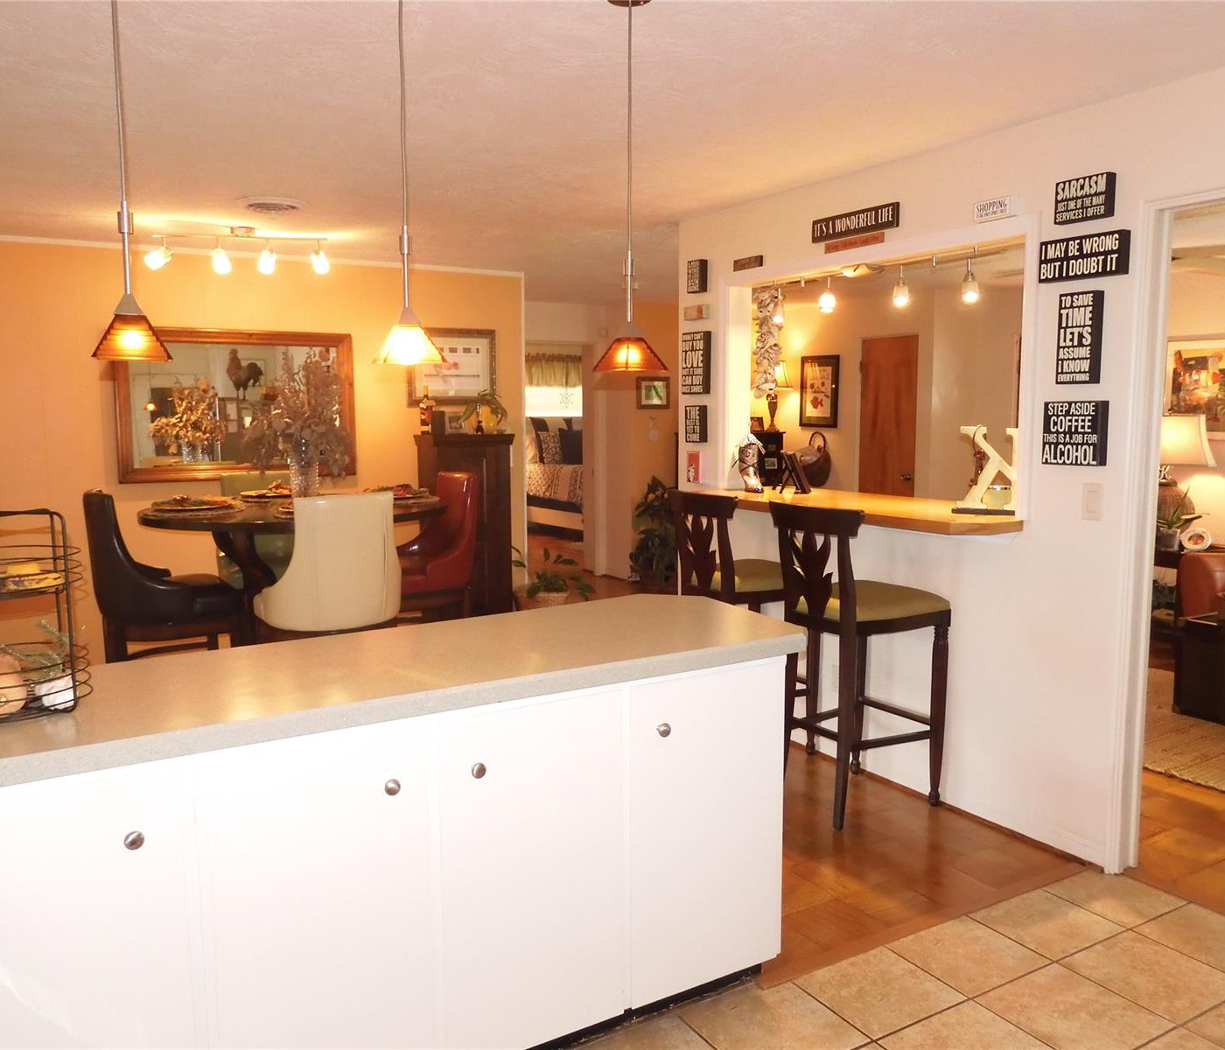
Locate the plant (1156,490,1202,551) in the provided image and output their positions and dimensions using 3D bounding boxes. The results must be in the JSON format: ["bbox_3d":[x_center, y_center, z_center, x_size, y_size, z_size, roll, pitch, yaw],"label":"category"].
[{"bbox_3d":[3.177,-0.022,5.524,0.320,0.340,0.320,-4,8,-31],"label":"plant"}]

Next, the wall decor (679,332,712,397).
[{"bbox_3d":[0.410,-0.783,4.714,0.047,0.290,0.157,-4,7,-32],"label":"wall decor"}]

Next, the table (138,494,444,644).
[{"bbox_3d":[-1.469,0.411,4.607,1.340,1.010,1.340,-4,8,-31],"label":"table"}]

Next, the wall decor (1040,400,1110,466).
[{"bbox_3d":[1.459,-0.288,3.060,0.052,0.197,0.180,-4,7,-32],"label":"wall decor"}]

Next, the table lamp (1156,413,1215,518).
[{"bbox_3d":[3.245,-0.271,5.664,0.540,0.760,0.540,-4,8,-31],"label":"table lamp"}]

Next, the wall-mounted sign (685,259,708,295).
[{"bbox_3d":[0.410,-1.191,4.670,0.045,0.152,0.096,-4,7,-32],"label":"wall-mounted sign"}]

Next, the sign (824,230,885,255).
[{"bbox_3d":[0.948,-1.101,3.798,0.012,0.037,0.313,-4,8,-32],"label":"sign"}]

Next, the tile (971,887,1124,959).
[{"bbox_3d":[1.250,1.145,2.781,0.320,0.010,0.272,-4,8,-31],"label":"tile"}]

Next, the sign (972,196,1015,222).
[{"bbox_3d":[1.319,-1.088,3.346,0.026,0.060,0.148,-4,7,-31],"label":"sign"}]

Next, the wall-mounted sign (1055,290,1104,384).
[{"bbox_3d":[1.460,-0.581,3.031,0.050,0.280,0.115,-4,7,-32],"label":"wall-mounted sign"}]

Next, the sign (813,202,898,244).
[{"bbox_3d":[0.974,-1.210,3.913,0.024,0.092,0.465,-4,7,-31],"label":"sign"}]

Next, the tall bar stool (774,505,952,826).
[{"bbox_3d":[0.924,0.490,3.660,0.520,1.150,0.490,-4,7,-31],"label":"tall bar stool"}]

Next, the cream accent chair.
[{"bbox_3d":[-1.122,0.453,3.831,0.520,1.170,0.570,-5,8,-38],"label":"cream accent chair"}]

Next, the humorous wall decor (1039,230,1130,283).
[{"bbox_3d":[1.456,-0.824,3.000,0.039,0.126,0.266,-4,8,-32],"label":"humorous wall decor"}]

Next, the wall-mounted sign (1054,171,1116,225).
[{"bbox_3d":[1.455,-1.000,2.990,0.050,0.127,0.157,-4,7,-32],"label":"wall-mounted sign"}]

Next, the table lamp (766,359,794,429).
[{"bbox_3d":[1.250,-1.010,7.600,0.340,0.555,0.340,-4,7,-32],"label":"table lamp"}]

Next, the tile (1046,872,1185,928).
[{"bbox_3d":[1.547,1.148,2.991,0.310,0.010,0.285,-4,7,-31],"label":"tile"}]

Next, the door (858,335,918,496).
[{"bbox_3d":[2.296,-0.540,8.091,0.040,2.007,0.594,-4,8,-32],"label":"door"}]

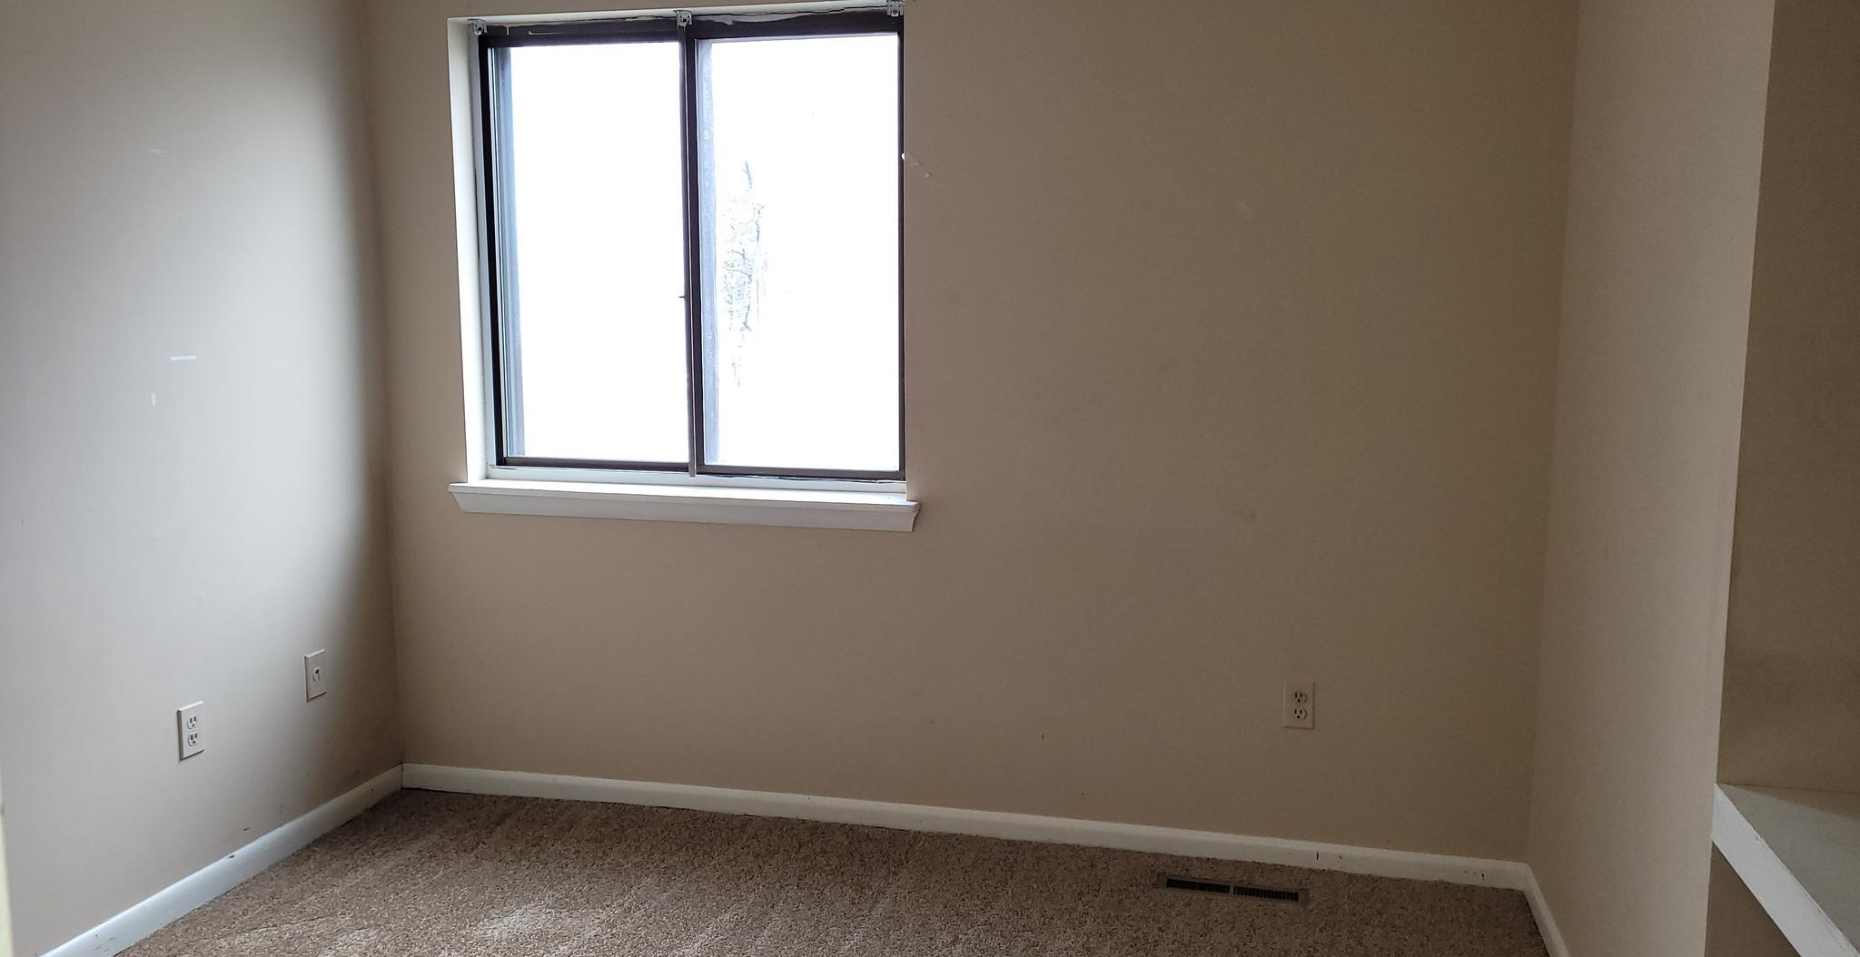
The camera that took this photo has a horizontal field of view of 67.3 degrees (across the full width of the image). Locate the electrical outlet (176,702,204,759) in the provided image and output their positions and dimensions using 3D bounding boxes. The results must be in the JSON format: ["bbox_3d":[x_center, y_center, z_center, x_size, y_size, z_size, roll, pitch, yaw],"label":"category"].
[{"bbox_3d":[-1.656,0.567,3.141,0.010,0.115,0.071,2,8,14],"label":"electrical outlet"}]

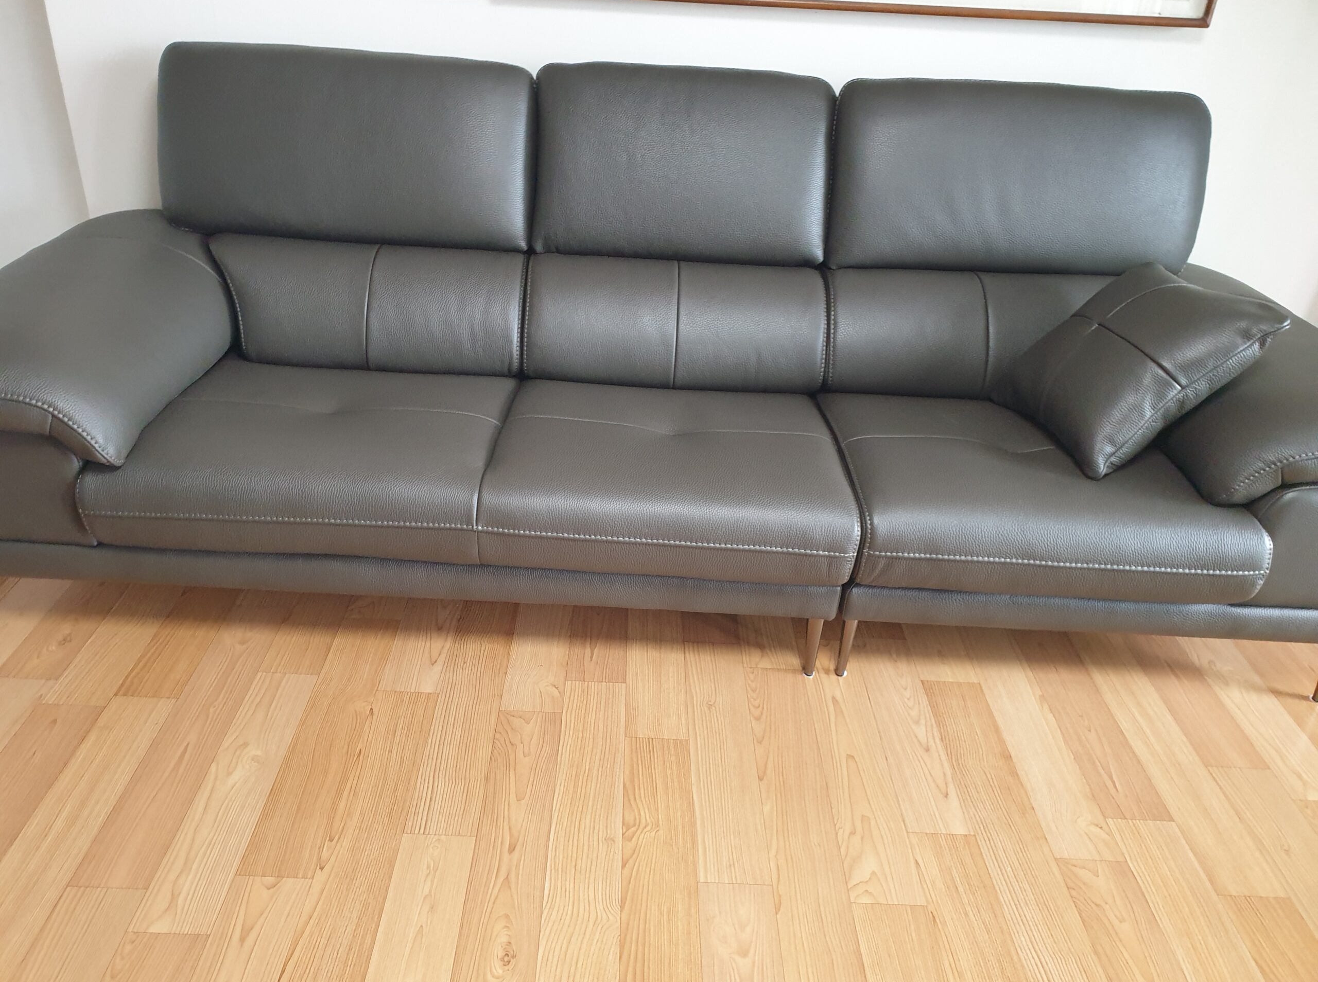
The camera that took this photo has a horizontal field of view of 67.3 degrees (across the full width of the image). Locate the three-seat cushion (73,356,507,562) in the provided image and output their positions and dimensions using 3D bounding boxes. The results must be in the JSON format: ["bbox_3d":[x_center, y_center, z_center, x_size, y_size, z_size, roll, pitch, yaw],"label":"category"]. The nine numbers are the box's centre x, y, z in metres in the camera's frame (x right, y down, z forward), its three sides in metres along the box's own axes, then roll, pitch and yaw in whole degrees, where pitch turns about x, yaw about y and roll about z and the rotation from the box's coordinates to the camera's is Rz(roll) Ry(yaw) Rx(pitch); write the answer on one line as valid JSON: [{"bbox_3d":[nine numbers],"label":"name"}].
[{"bbox_3d":[-0.634,-0.089,1.898,0.661,0.172,0.554,3,31,-1],"label":"three-seat cushion"}]

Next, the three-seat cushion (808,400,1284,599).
[{"bbox_3d":[0.694,-0.021,1.917,0.697,0.172,0.554,3,31,-1],"label":"three-seat cushion"}]

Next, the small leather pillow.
[{"bbox_3d":[0.899,-0.252,1.907,0.392,0.137,0.389,-42,29,11],"label":"small leather pillow"}]

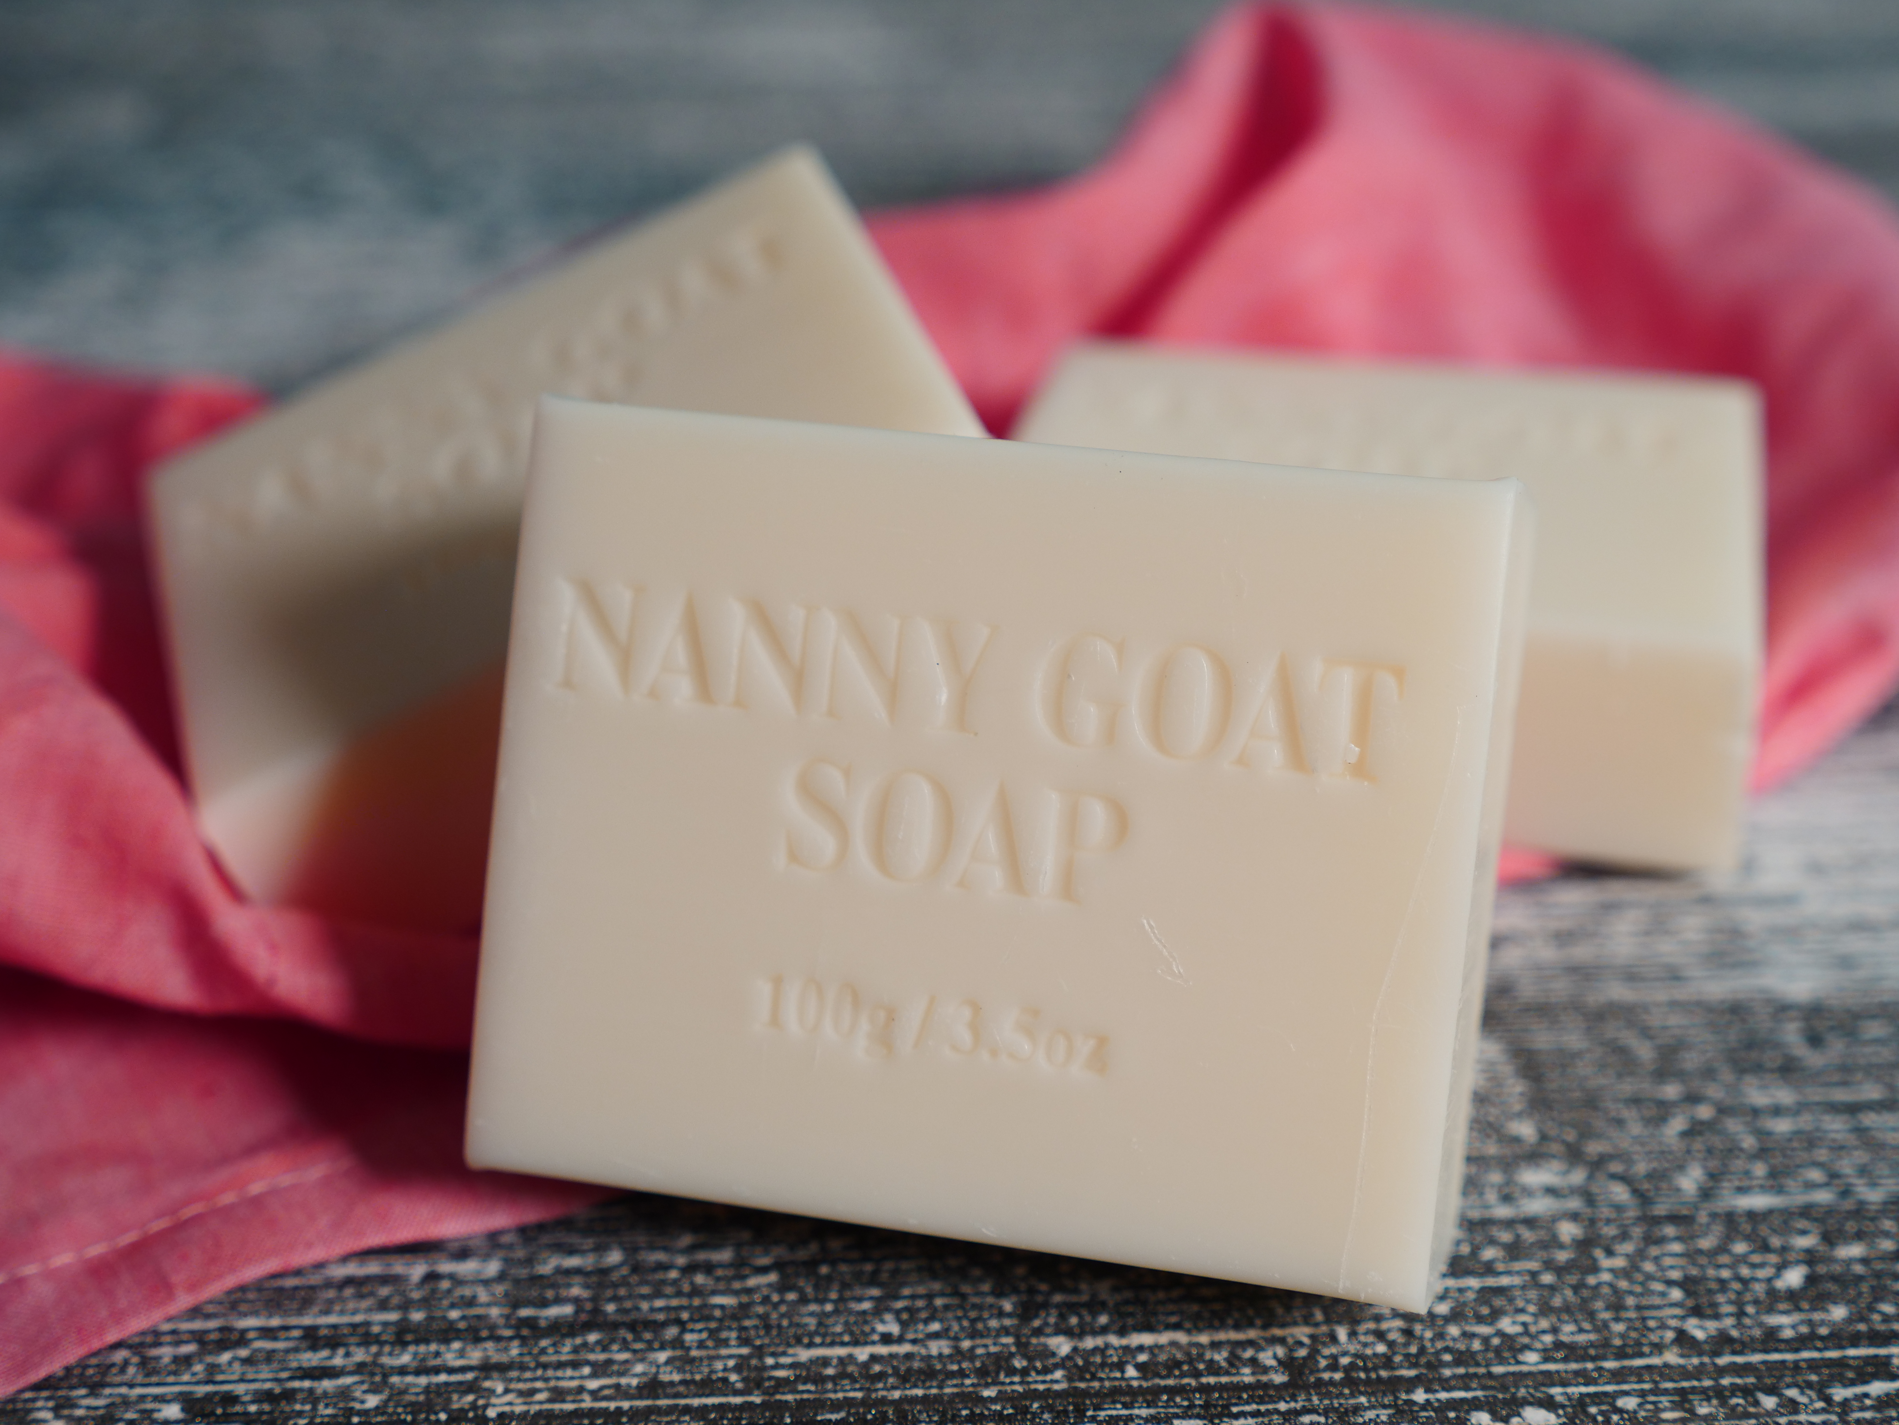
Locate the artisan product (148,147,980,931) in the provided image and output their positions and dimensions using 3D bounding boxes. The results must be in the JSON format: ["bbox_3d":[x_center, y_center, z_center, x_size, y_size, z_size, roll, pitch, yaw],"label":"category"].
[{"bbox_3d":[-0.035,-0.016,0.281,0.074,0.023,0.059,-26,39,0],"label":"artisan product"}]

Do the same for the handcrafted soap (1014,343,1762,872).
[{"bbox_3d":[0.042,-0.013,0.297,0.074,0.023,0.059,5,31,12],"label":"handcrafted soap"}]

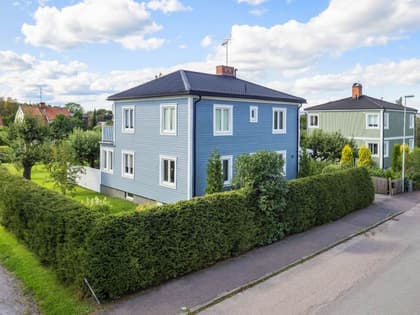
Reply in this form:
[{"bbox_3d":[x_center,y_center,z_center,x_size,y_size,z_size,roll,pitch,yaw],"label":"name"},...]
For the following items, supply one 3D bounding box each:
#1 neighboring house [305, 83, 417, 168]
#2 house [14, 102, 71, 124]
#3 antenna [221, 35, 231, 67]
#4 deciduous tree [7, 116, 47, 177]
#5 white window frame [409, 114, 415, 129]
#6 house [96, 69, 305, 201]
[{"bbox_3d":[16.935,-3.634,37.793,10.146,9.259,8.372,-5,8,-43],"label":"neighboring house"},{"bbox_3d":[-36.766,-7.616,75.063,10.000,8.600,7.800,-5,8,-44],"label":"house"},{"bbox_3d":[1.130,-7.296,23.271,0.650,2.111,0.900,-2,7,-23],"label":"antenna"},{"bbox_3d":[-14.756,-0.741,27.241,3.231,5.073,3.231,-5,8,-44],"label":"deciduous tree"},{"bbox_3d":[22.359,-3.960,37.581,1.400,1.550,0.120,-5,8,-43],"label":"white window frame"},{"bbox_3d":[-0.595,-1.839,23.068,10.490,8.619,9.752,-5,8,-44],"label":"house"}]

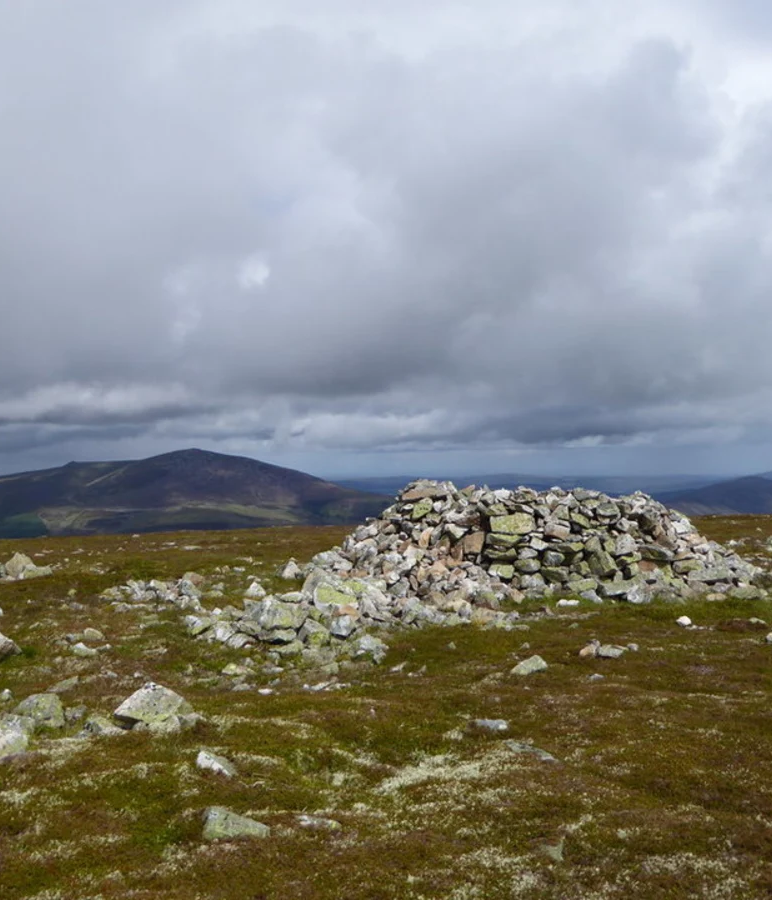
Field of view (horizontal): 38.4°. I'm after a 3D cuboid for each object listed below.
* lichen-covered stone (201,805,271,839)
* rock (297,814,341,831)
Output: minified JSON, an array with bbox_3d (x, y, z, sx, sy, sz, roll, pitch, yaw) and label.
[{"bbox_3d":[-0.669,1.637,4.902,0.288,0.115,0.187,0,-1,-8],"label":"lichen-covered stone"},{"bbox_3d":[-0.304,1.677,4.999,0.189,0.060,0.122,0,-1,-3],"label":"rock"}]

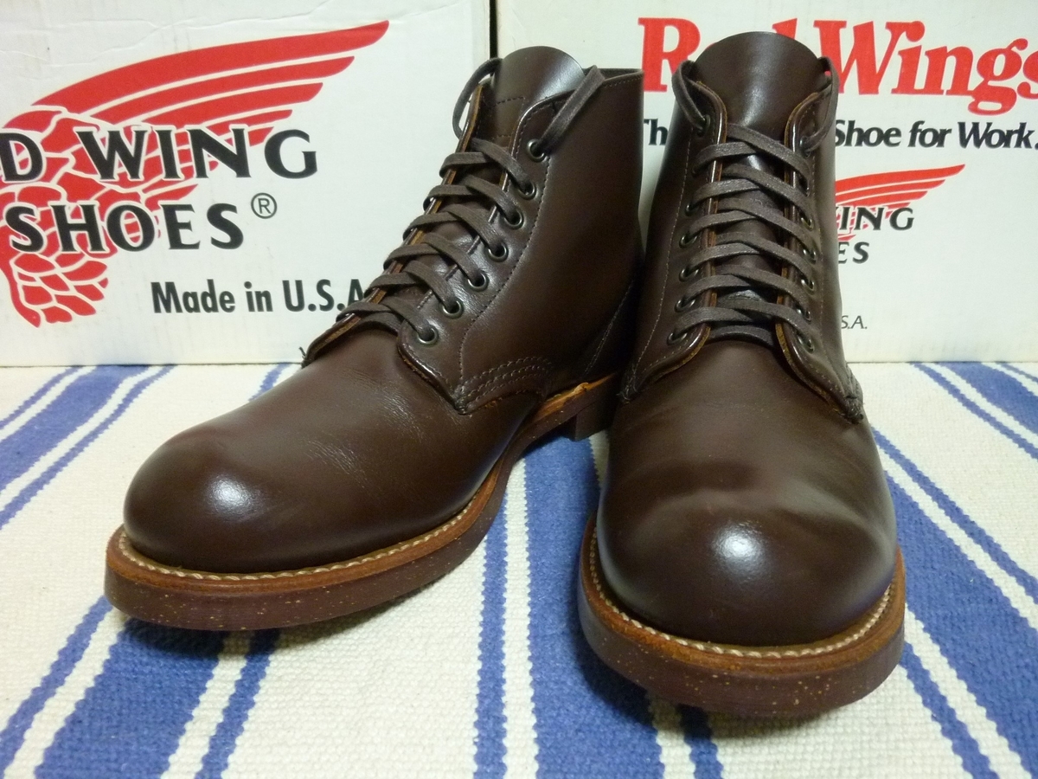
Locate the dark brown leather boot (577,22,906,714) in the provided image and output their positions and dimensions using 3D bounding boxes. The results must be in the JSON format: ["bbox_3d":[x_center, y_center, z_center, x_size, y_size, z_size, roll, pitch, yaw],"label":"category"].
[{"bbox_3d":[0.091,-0.044,0.294,0.111,0.182,0.304,5,23,13],"label":"dark brown leather boot"}]

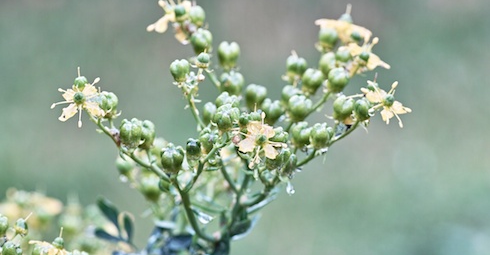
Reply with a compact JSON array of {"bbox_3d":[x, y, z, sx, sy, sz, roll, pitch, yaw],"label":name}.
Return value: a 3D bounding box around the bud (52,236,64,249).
[{"bbox_3d":[-0.062,0.038,0.715,0.004,0.004,0.004,3,10,0],"label":"bud"}]

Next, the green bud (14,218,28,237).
[{"bbox_3d":[-0.076,0.034,0.725,0.004,0.006,0.004,10,11,0],"label":"green bud"}]

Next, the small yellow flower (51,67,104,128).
[{"bbox_3d":[-0.056,-0.010,0.720,0.018,0.020,0.009,1,-14,6],"label":"small yellow flower"}]

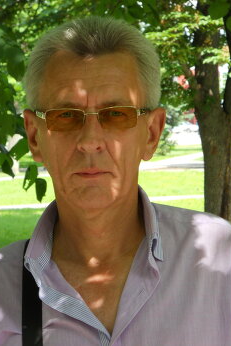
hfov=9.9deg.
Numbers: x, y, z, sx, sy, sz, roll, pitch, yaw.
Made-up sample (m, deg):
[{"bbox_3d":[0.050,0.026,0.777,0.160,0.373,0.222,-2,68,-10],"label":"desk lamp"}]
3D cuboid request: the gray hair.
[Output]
[{"bbox_3d":[-0.032,-0.143,1.850,0.185,0.150,0.195,0,2,4],"label":"gray hair"}]

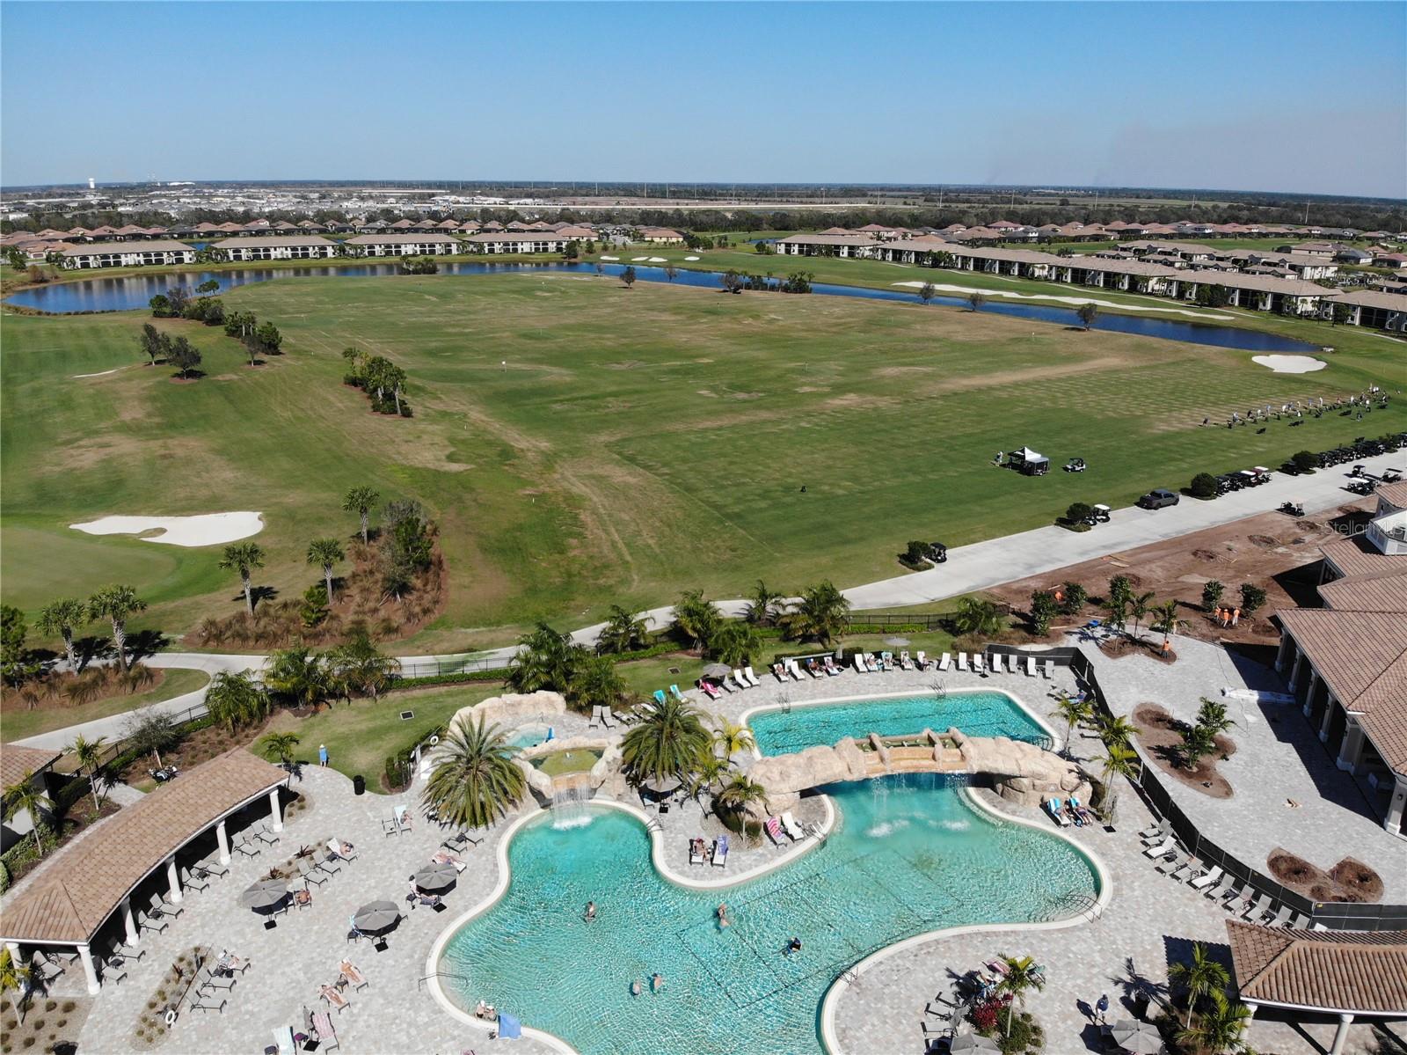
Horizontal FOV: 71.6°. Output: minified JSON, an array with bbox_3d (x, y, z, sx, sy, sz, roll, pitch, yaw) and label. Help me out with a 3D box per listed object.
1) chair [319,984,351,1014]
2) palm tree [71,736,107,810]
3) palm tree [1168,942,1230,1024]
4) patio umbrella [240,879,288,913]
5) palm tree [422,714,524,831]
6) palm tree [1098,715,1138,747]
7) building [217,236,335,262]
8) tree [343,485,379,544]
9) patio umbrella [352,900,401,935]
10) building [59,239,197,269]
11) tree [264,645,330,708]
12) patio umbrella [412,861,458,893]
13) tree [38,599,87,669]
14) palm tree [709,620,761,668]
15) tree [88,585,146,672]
[{"bbox_3d":[-19.790,25.363,52.552,1.727,0.720,0.680,15,24,36],"label":"chair"},{"bbox_3d":[-42.487,17.073,67.536,2.700,5.900,2.700,1,19,0],"label":"palm tree"},{"bbox_3d":[23.420,21.876,46.378,2.950,5.100,2.950,13,23,31],"label":"palm tree"},{"bbox_3d":[-23.148,20.112,51.763,2.400,2.450,2.400,-10,22,-27],"label":"patio umbrella"},{"bbox_3d":[-14.497,15.434,61.392,6.200,6.700,6.200,-5,20,-14],"label":"palm tree"},{"bbox_3d":[31.411,16.324,73.790,3.100,4.600,3.100,1,19,0],"label":"palm tree"},{"bbox_3d":[-219.485,-143.340,500.668,58.000,9.800,19.000,-11,22,-28],"label":"building"},{"bbox_3d":[-37.451,-1.112,107.321,4.000,6.900,4.000,-7,21,-19],"label":"tree"},{"bbox_3d":[-18.716,23.093,56.180,2.700,2.600,2.700,1,19,0],"label":"patio umbrella"},{"bbox_3d":[-267.537,-127.437,455.312,55.000,9.800,17.000,-10,22,-28],"label":"building"},{"bbox_3d":[-33.947,12.620,81.118,5.200,5.400,5.200,1,19,0],"label":"tree"},{"bbox_3d":[-14.742,20.185,54.297,2.300,2.480,2.300,-6,20,-17],"label":"patio umbrella"},{"bbox_3d":[-51.588,8.877,79.143,4.100,6.700,4.100,-13,24,-33],"label":"tree"},{"bbox_3d":[2.795,9.510,80.133,4.100,4.000,4.100,1,20,2],"label":"palm tree"},{"bbox_3d":[-51.920,9.138,86.373,4.900,8.100,4.900,1,19,0],"label":"tree"}]

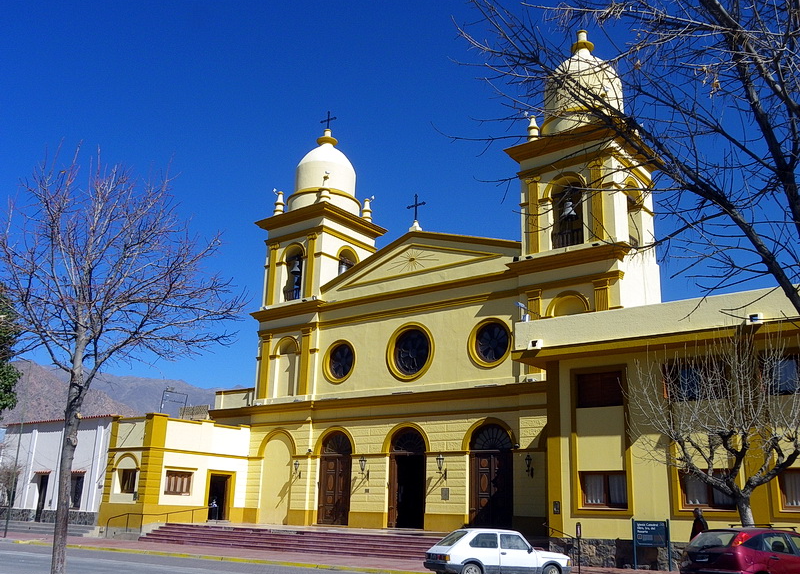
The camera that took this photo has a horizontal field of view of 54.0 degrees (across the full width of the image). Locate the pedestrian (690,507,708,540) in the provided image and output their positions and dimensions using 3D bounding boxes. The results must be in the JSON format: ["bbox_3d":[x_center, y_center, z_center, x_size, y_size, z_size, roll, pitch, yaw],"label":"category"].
[{"bbox_3d":[7.153,6.137,18.800,0.380,1.700,0.500,-11,-20,37],"label":"pedestrian"}]

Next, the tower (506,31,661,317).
[{"bbox_3d":[10.323,-5.175,43.397,6.762,20.285,6.662,-11,-20,37],"label":"tower"}]

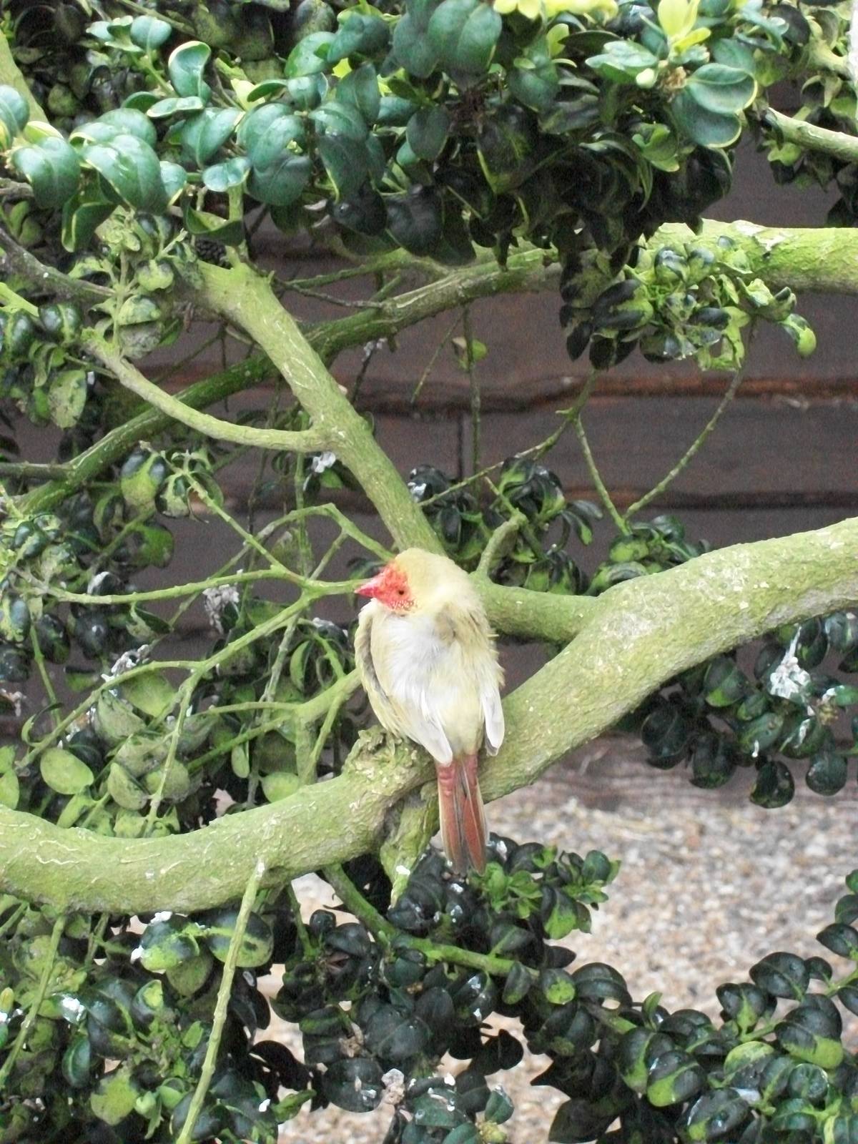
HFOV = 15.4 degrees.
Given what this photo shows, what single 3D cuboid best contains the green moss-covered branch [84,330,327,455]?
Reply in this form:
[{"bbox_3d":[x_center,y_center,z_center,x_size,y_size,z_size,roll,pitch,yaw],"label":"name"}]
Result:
[{"bbox_3d":[-0.082,-0.062,1.130,0.093,0.019,0.026,26,0,0],"label":"green moss-covered branch"}]

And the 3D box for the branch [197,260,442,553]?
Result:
[{"bbox_3d":[-0.038,-0.061,1.150,0.020,0.131,0.028,-35,0,0],"label":"branch"}]

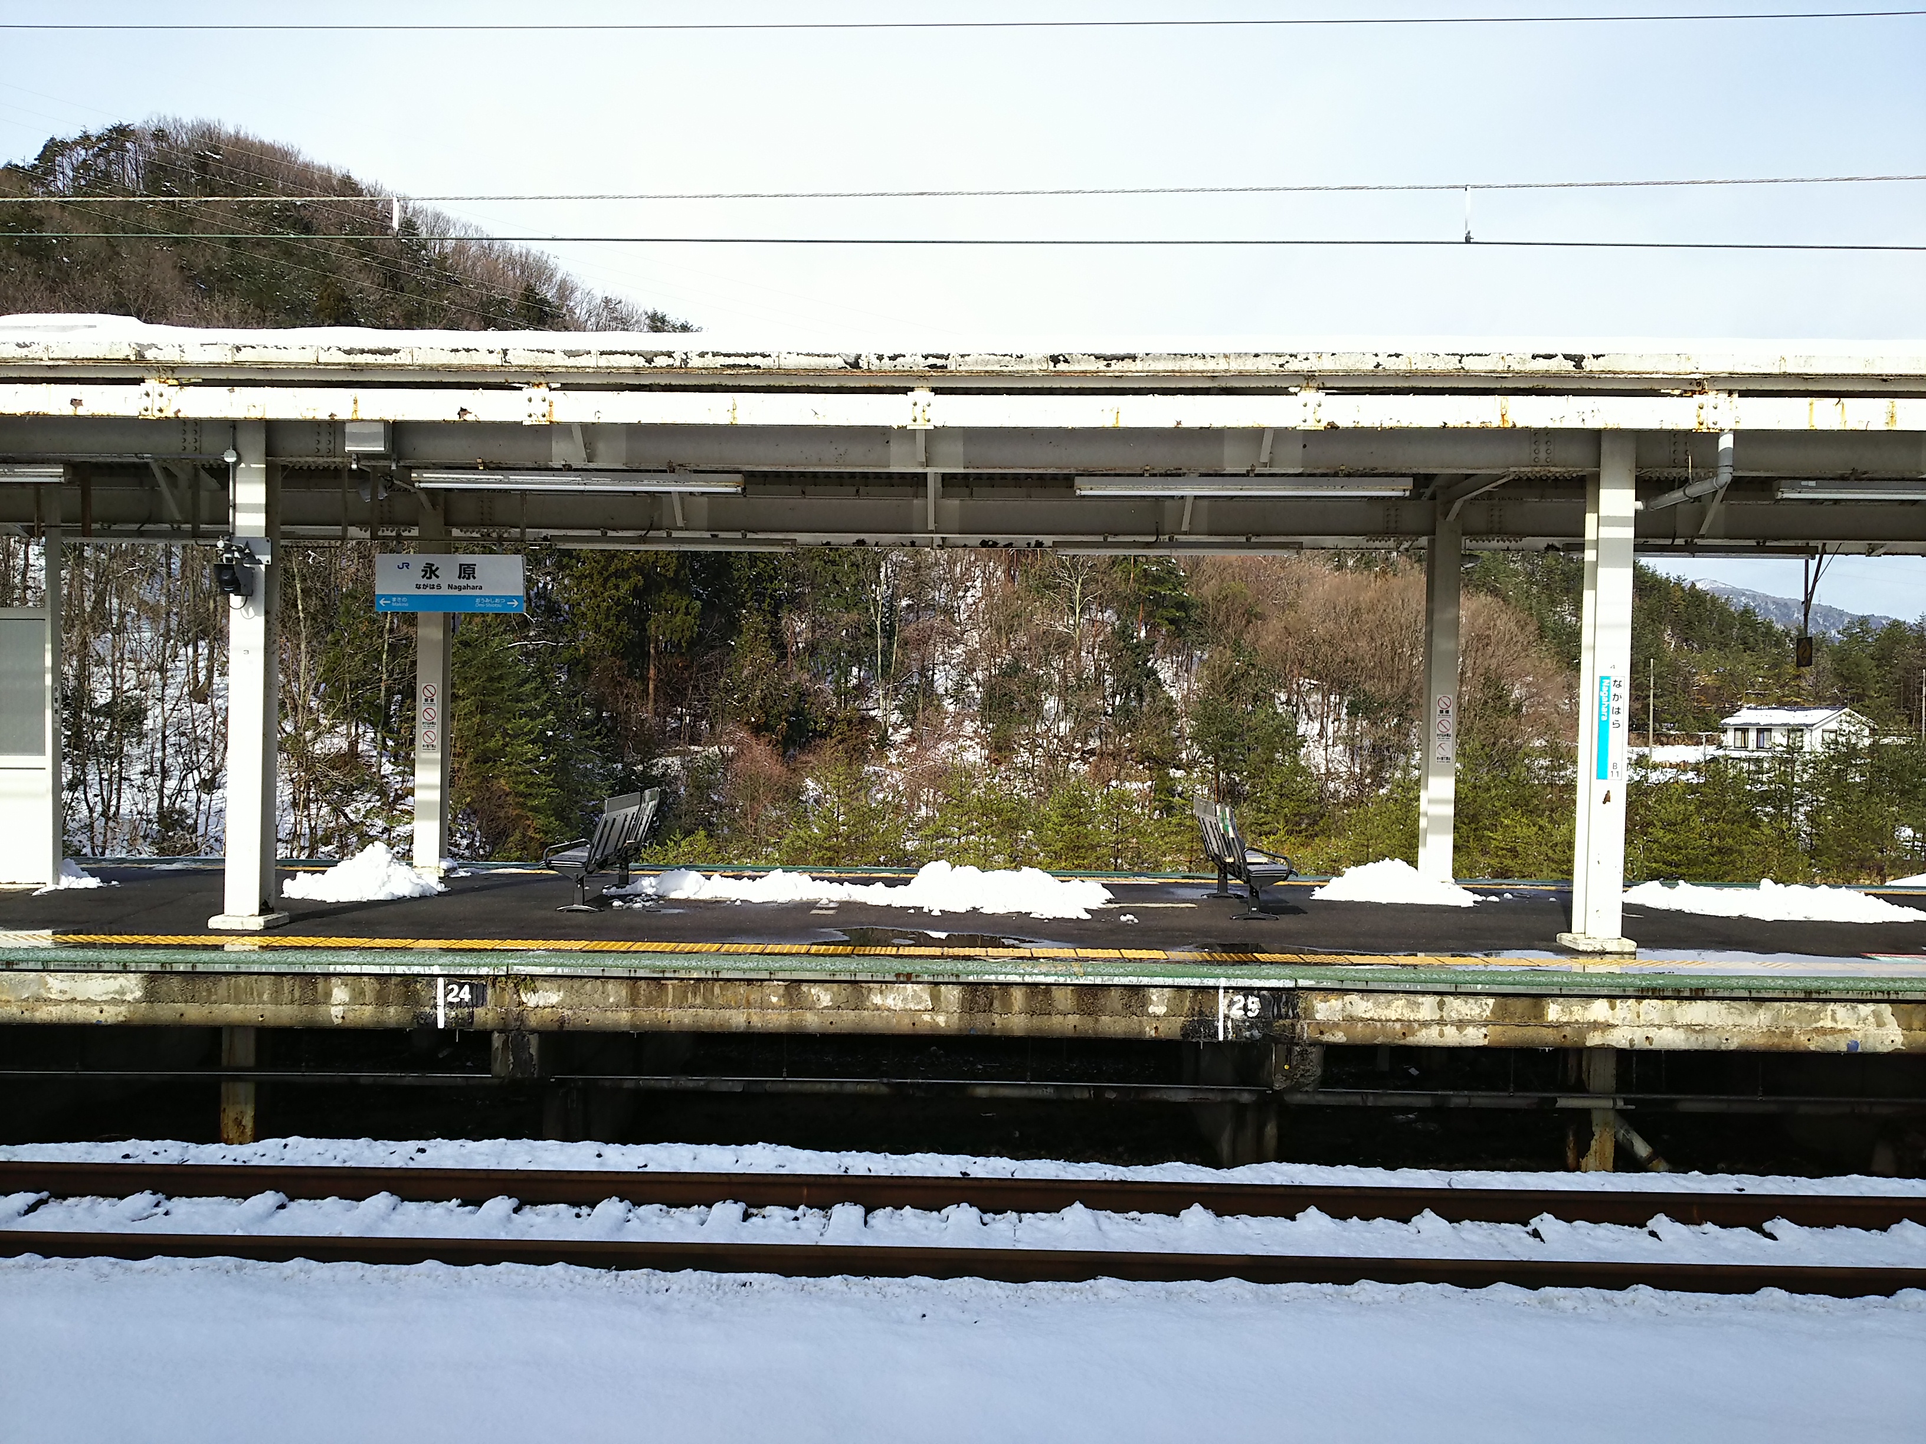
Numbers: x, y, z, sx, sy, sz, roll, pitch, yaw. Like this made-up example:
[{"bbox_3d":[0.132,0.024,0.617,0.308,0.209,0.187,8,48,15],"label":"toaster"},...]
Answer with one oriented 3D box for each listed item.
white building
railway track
[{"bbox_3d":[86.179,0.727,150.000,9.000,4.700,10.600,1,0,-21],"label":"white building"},{"bbox_3d":[0.000,2.780,7.970,11.000,0.180,1.280,1,0,1],"label":"railway track"}]

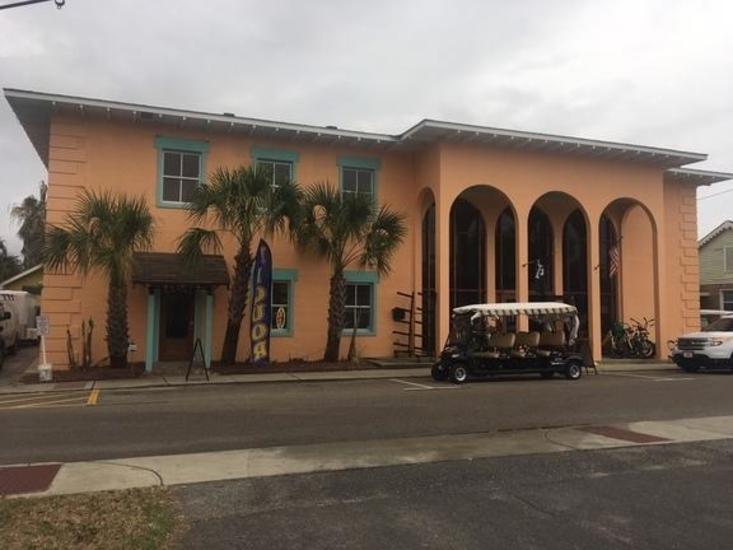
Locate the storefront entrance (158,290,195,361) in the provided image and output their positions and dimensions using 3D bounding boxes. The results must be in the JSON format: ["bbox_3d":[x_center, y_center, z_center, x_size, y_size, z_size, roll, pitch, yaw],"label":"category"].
[{"bbox_3d":[-5.528,1.476,17.919,0.970,2.070,0.200,2,-3,-21],"label":"storefront entrance"}]

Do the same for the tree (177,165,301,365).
[{"bbox_3d":[-3.405,-0.311,16.571,3.220,5.320,2.900,2,-4,-21],"label":"tree"}]

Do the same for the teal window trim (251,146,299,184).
[{"bbox_3d":[-2.808,-2.891,19.095,1.500,2.070,0.150,2,-3,-21],"label":"teal window trim"}]

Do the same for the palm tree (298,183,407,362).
[{"bbox_3d":[-0.359,-0.123,17.826,3.230,5.100,2.900,2,-4,-21],"label":"palm tree"}]

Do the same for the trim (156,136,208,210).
[{"bbox_3d":[-5.435,-2.992,18.073,1.550,2.070,0.150,2,-3,-21],"label":"trim"}]

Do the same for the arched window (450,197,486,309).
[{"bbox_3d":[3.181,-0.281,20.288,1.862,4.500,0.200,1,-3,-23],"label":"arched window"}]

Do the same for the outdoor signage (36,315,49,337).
[{"bbox_3d":[-7.267,1.133,13.776,0.280,0.470,0.030,2,-4,-21],"label":"outdoor signage"}]

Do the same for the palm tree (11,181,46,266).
[{"bbox_3d":[-24.535,-1.393,45.074,3.600,10.745,3.600,2,-3,-21],"label":"palm tree"}]

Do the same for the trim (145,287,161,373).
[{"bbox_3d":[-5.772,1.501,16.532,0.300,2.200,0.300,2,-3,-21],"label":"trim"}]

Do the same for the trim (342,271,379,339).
[{"bbox_3d":[-0.256,0.890,18.950,1.420,2.000,0.130,2,-4,-21],"label":"trim"}]

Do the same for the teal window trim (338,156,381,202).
[{"bbox_3d":[-0.212,-2.642,19.190,1.460,1.970,0.130,2,-4,-21],"label":"teal window trim"}]

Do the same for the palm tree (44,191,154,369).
[{"bbox_3d":[-6.988,0.177,16.070,2.900,4.700,2.700,2,-3,-21],"label":"palm tree"}]

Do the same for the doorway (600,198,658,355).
[{"bbox_3d":[8.858,0.105,20.875,2.530,5.400,0.280,2,-4,-21],"label":"doorway"}]

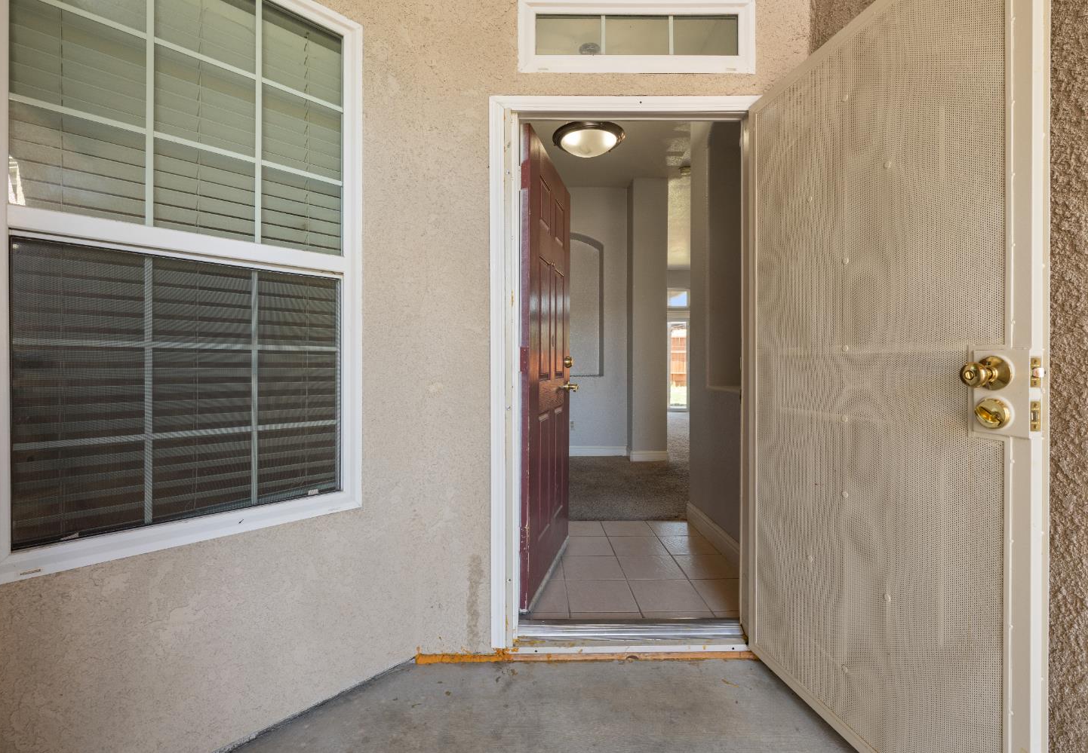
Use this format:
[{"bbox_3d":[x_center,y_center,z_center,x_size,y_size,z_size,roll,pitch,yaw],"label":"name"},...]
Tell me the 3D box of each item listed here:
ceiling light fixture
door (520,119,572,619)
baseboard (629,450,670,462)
[{"bbox_3d":[0.415,-2.140,4.300,0.670,0.170,0.670,0,0,0],"label":"ceiling light fixture"},{"bbox_3d":[0.024,-0.045,2.395,0.045,2.030,0.900,0,0,14],"label":"door"},{"bbox_3d":[1.220,0.920,5.460,0.450,0.125,0.020,0,0,-1],"label":"baseboard"}]

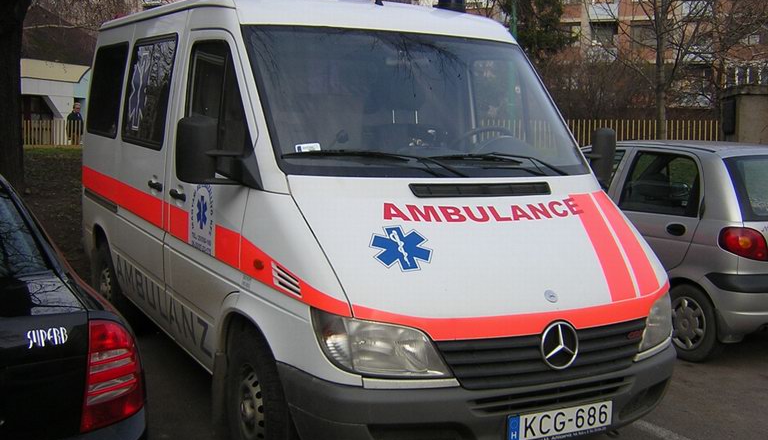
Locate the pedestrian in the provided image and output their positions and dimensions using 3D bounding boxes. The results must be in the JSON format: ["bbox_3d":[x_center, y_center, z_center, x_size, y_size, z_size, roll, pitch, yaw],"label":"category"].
[{"bbox_3d":[-9.474,-2.754,24.587,0.520,1.740,0.320,0,6,-18],"label":"pedestrian"}]

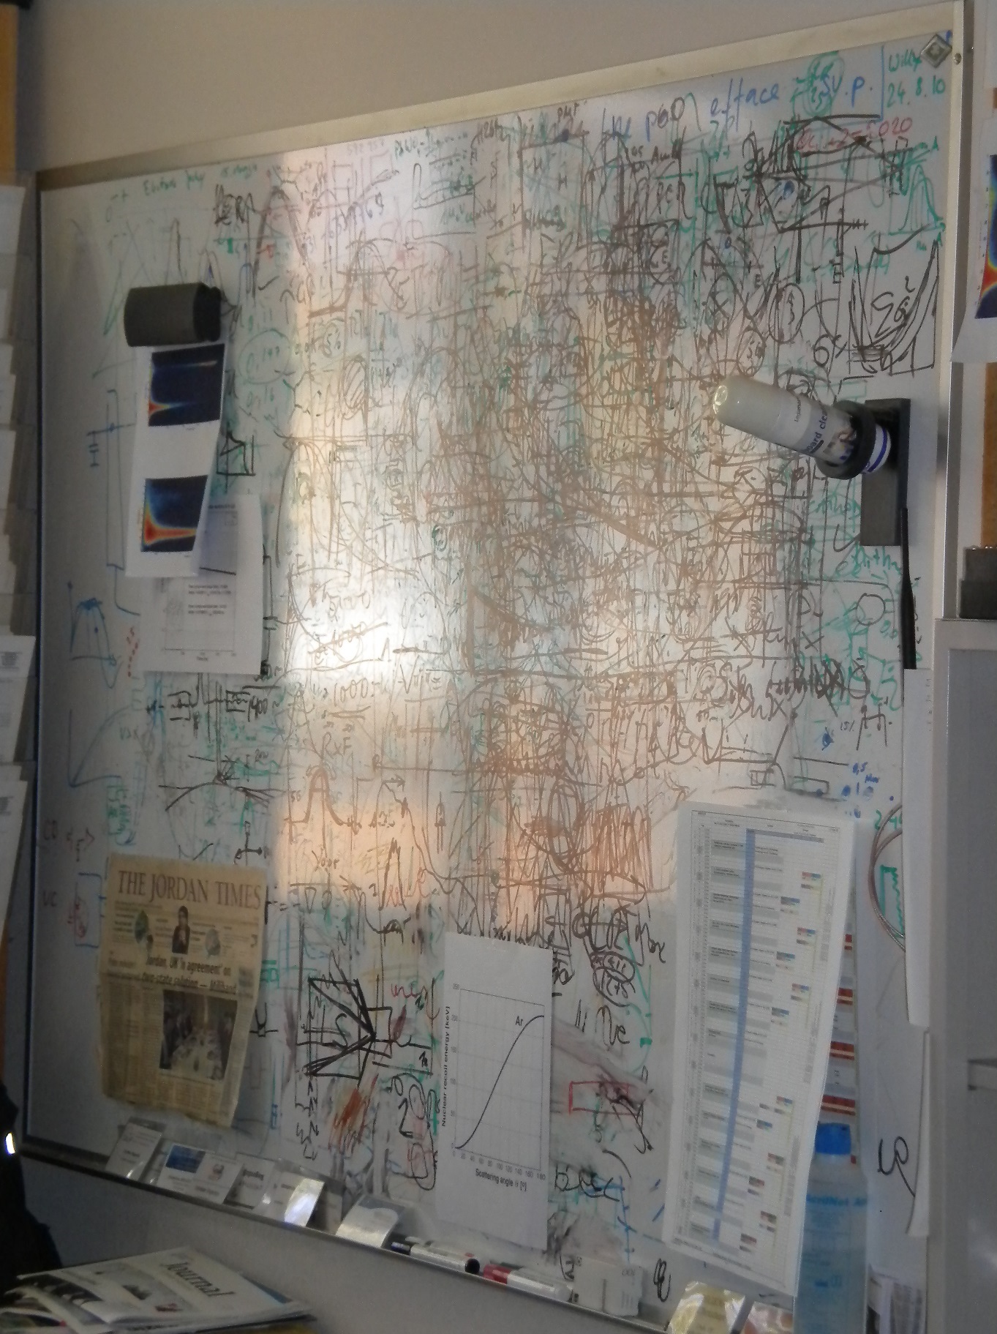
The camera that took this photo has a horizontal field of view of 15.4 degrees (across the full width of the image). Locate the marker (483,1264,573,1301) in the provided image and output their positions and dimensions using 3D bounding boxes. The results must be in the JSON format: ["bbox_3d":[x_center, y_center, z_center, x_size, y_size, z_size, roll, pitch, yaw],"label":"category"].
[{"bbox_3d":[0.029,0.622,3.730,0.018,0.018,0.132,0,1,-34],"label":"marker"}]

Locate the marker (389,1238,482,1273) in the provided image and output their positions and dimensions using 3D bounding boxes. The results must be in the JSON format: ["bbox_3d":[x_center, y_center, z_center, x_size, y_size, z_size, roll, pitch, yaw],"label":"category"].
[{"bbox_3d":[-0.066,0.617,3.868,0.018,0.018,0.132,0,1,-34],"label":"marker"}]

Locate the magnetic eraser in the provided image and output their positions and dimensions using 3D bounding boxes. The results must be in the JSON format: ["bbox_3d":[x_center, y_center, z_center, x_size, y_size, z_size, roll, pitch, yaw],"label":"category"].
[{"bbox_3d":[-0.384,-0.416,4.361,0.036,0.067,0.165,0,1,-34],"label":"magnetic eraser"}]

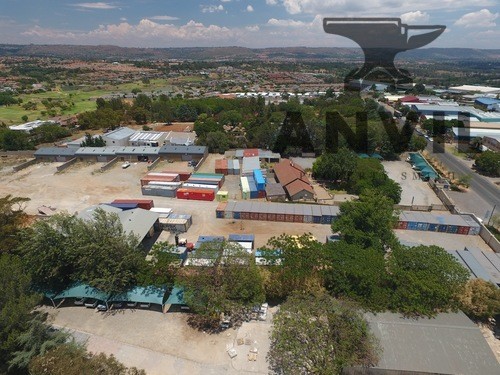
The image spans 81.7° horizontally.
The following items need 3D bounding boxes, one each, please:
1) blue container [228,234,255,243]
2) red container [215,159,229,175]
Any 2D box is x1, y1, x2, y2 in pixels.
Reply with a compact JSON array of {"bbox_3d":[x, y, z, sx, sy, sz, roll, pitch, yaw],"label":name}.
[{"bbox_3d":[-2.160,13.460,71.720,6.060,2.590,2.440,0,25,3],"label":"blue container"},{"bbox_3d":[-11.555,-8.630,119.437,5.000,2.600,12.100,-2,25,-4],"label":"red container"}]

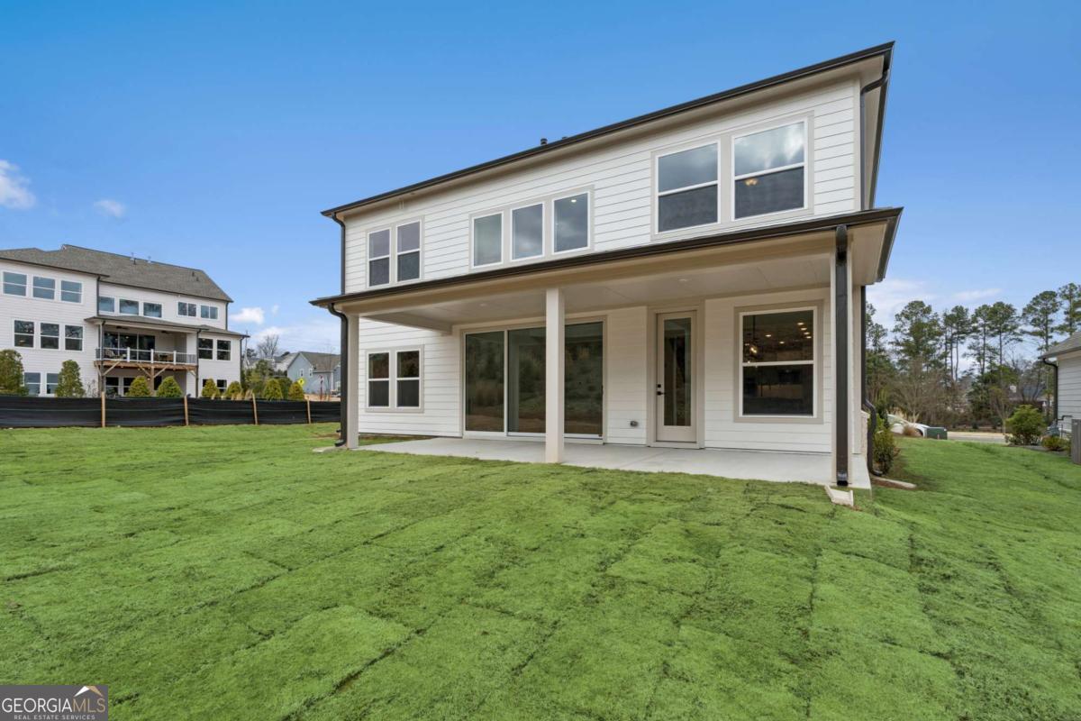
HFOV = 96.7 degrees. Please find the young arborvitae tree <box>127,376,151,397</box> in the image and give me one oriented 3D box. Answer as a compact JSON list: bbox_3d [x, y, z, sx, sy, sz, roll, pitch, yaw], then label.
[{"bbox_3d":[-17.041,1.585,20.400,0.900,1.870,0.900,-1,-2,37],"label":"young arborvitae tree"}]

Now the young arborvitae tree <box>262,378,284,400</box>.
[{"bbox_3d":[-13.611,1.869,24.400,0.980,1.910,0.980,-1,-2,37],"label":"young arborvitae tree"}]

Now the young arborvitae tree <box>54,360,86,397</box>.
[{"bbox_3d":[-18.321,1.195,18.700,0.910,2.390,0.910,-1,-2,37],"label":"young arborvitae tree"}]

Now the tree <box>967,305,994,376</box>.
[{"bbox_3d":[68.840,-0.176,75.000,3.770,16.950,3.770,-1,-2,37],"label":"tree"}]

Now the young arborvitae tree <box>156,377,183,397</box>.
[{"bbox_3d":[-16.321,1.642,21.100,0.980,1.860,0.980,-1,-2,37],"label":"young arborvitae tree"}]

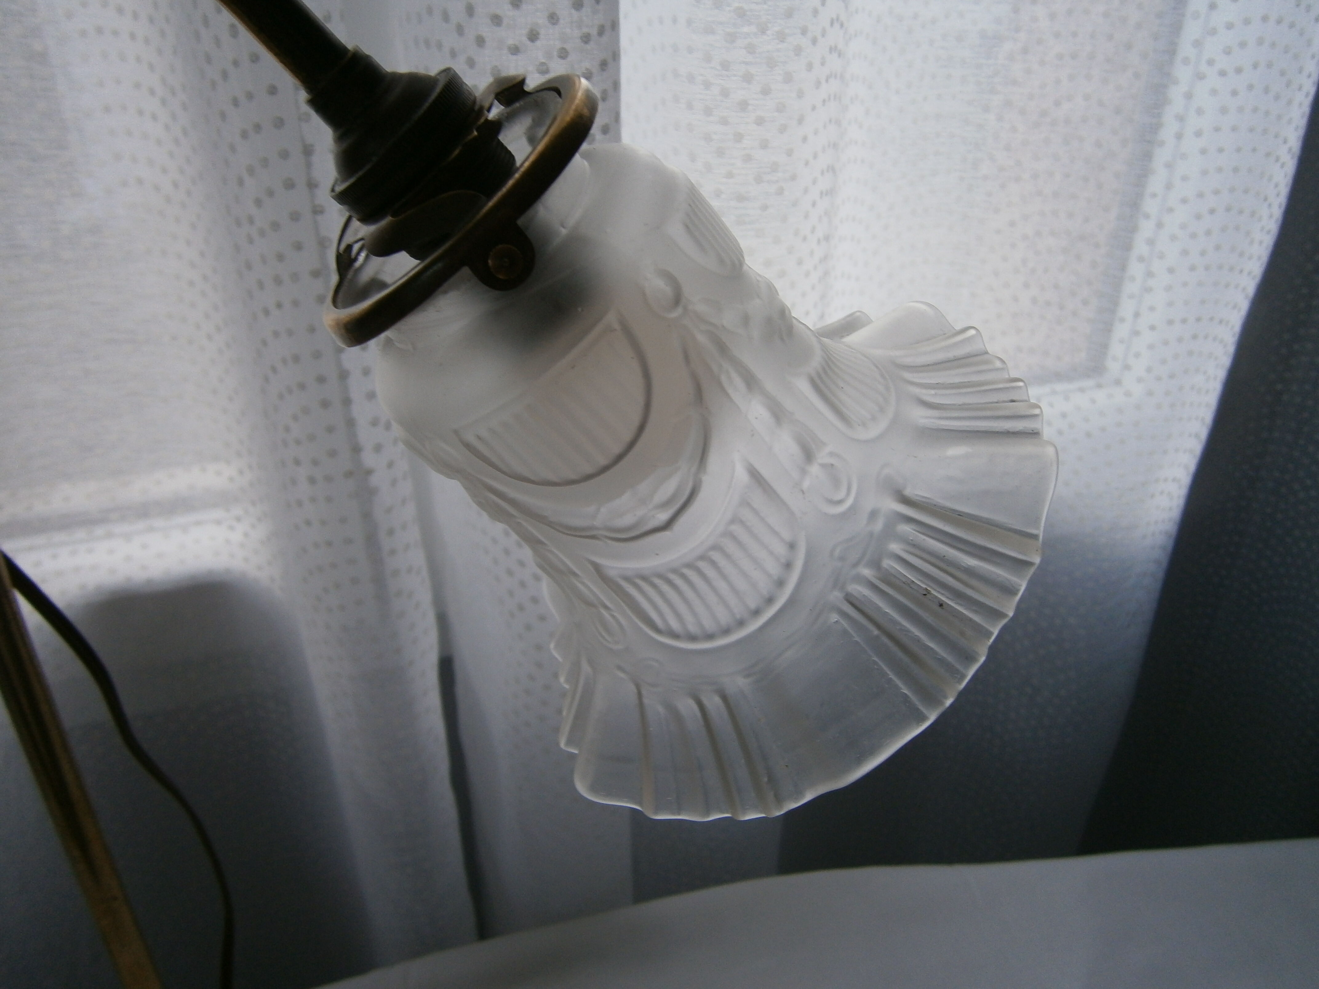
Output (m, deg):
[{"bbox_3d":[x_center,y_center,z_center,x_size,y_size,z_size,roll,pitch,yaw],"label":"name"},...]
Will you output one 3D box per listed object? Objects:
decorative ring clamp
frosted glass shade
[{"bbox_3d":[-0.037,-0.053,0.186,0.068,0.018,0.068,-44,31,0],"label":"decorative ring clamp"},{"bbox_3d":[-0.007,-0.022,0.212,0.142,0.111,0.142,-44,31,0],"label":"frosted glass shade"}]

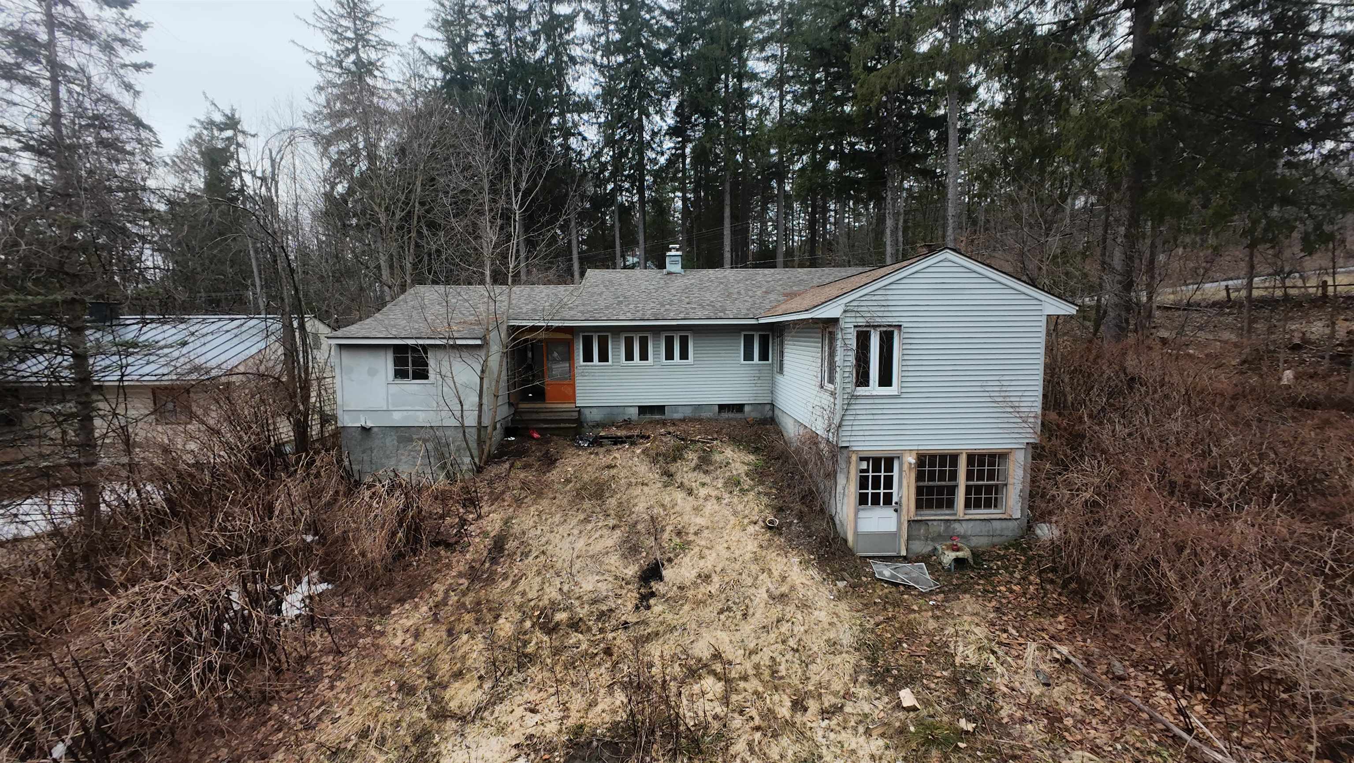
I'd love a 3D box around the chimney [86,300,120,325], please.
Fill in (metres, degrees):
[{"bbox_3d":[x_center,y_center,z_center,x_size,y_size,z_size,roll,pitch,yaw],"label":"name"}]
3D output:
[{"bbox_3d":[-19.986,-2.394,15.052,0.609,0.726,0.450,-1,6,-2],"label":"chimney"}]

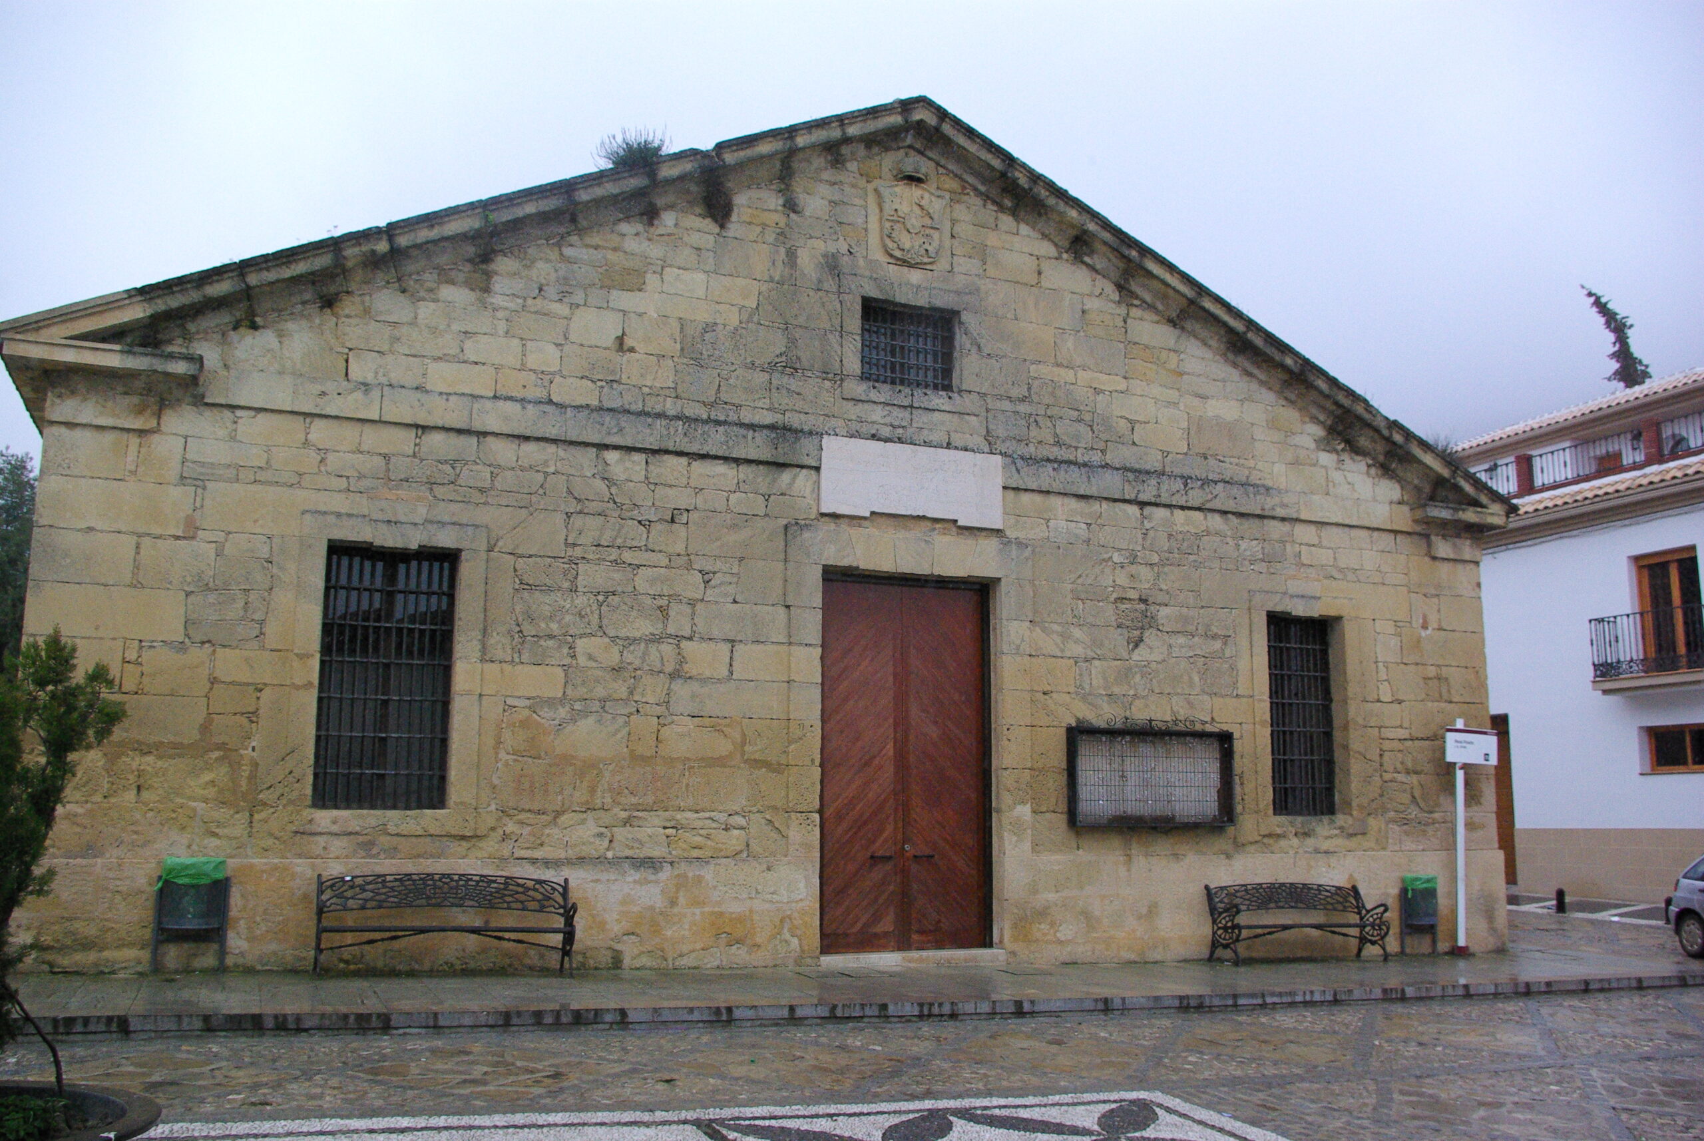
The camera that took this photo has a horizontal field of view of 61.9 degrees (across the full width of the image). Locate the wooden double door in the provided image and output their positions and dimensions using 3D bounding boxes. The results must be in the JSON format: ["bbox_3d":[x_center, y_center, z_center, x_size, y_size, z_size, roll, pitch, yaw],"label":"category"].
[{"bbox_3d":[0.542,1.894,13.958,1.802,3.553,0.080,4,-10,-21],"label":"wooden double door"}]

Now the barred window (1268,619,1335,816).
[{"bbox_3d":[4.925,1.592,15.691,1.008,2.180,0.050,4,-10,-21],"label":"barred window"}]

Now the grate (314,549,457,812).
[{"bbox_3d":[-3.965,0.897,12.124,1.084,2.230,0.050,4,-10,-21],"label":"grate"}]

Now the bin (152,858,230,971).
[{"bbox_3d":[-5.114,2.650,11.007,0.510,0.840,0.270,4,-10,-21],"label":"bin"}]

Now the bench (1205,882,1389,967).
[{"bbox_3d":[4.616,3.610,14.641,1.900,0.760,0.520,4,-10,-21],"label":"bench"}]

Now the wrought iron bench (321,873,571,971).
[{"bbox_3d":[-3.281,2.872,11.551,1.950,0.770,0.520,4,-10,-21],"label":"wrought iron bench"}]

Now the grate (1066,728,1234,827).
[{"bbox_3d":[3.090,2.128,14.561,1.890,0.951,0.180,4,-10,-21],"label":"grate"}]

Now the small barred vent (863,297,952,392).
[{"bbox_3d":[0.566,-2.273,14.471,1.071,0.863,0.050,4,-10,-21],"label":"small barred vent"}]

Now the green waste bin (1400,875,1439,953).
[{"bbox_3d":[6.180,3.730,15.422,0.490,0.820,0.260,4,-10,-21],"label":"green waste bin"}]

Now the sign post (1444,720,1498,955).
[{"bbox_3d":[6.901,2.953,15.791,0.740,2.540,0.120,7,-11,-21],"label":"sign post"}]

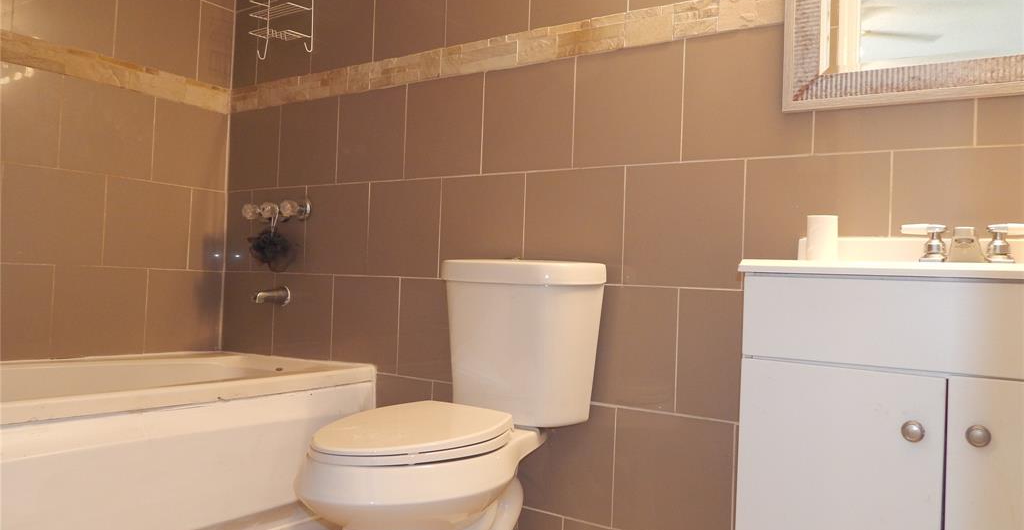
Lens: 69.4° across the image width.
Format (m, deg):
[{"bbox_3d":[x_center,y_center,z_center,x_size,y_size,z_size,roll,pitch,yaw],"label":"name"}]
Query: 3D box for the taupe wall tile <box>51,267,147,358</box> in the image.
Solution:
[{"bbox_3d":[-1.352,0.157,2.436,0.010,0.294,0.299,1,-2,34],"label":"taupe wall tile"}]

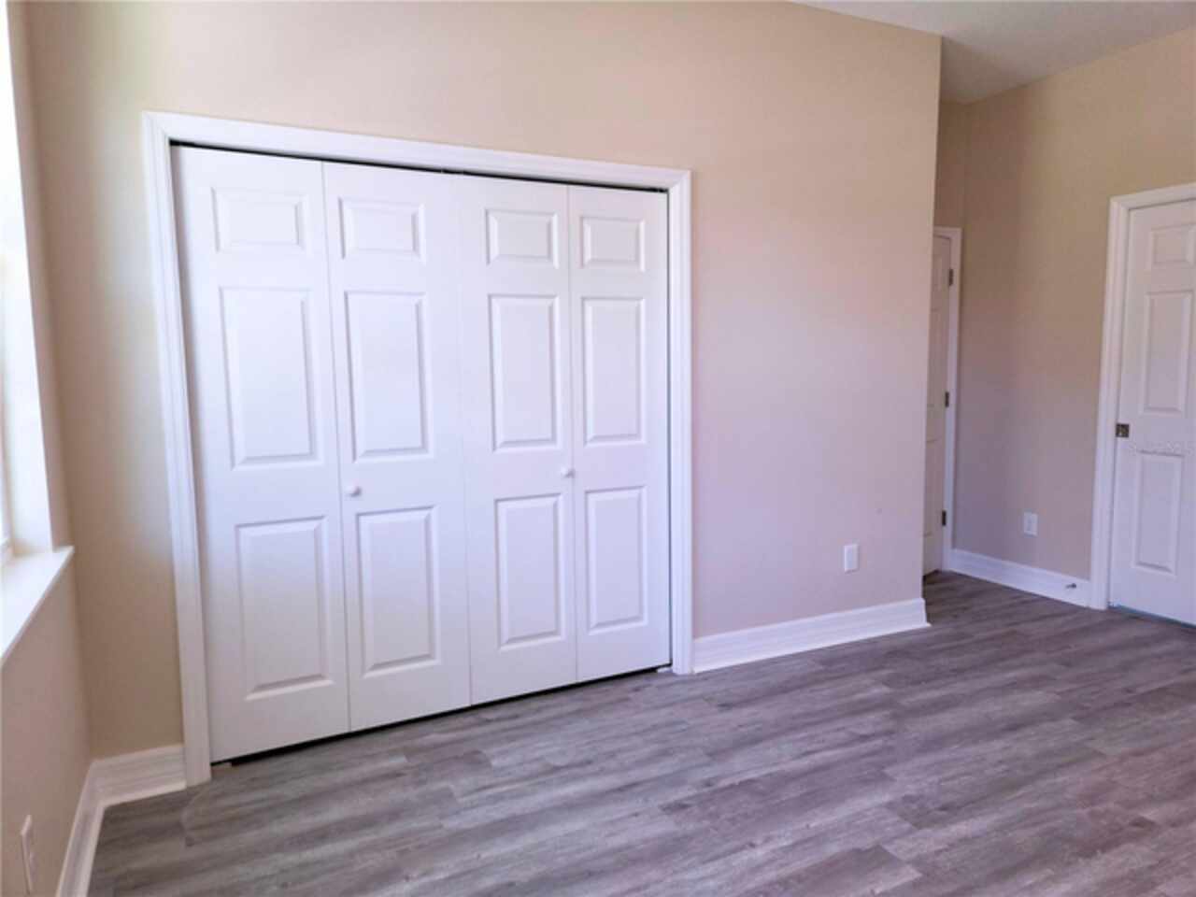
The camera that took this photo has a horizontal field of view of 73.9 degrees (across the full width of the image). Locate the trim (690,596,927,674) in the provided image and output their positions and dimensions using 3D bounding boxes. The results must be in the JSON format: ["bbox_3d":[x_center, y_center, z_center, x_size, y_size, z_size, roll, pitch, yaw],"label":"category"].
[{"bbox_3d":[1.052,0.875,3.771,1.430,0.147,0.030,-4,7,-26],"label":"trim"}]

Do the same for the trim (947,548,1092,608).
[{"bbox_3d":[2.480,0.755,4.721,0.030,0.147,0.895,-4,7,-26],"label":"trim"}]

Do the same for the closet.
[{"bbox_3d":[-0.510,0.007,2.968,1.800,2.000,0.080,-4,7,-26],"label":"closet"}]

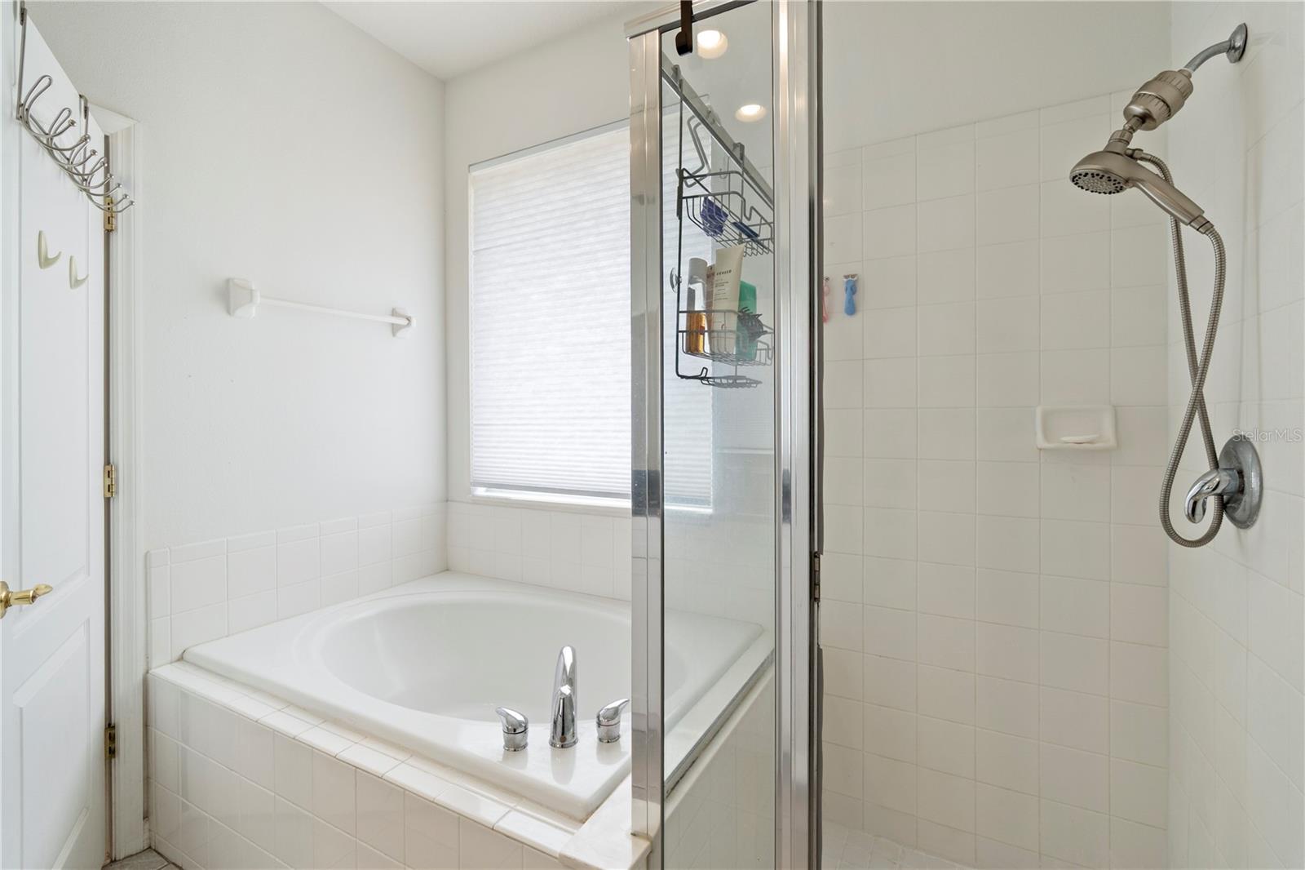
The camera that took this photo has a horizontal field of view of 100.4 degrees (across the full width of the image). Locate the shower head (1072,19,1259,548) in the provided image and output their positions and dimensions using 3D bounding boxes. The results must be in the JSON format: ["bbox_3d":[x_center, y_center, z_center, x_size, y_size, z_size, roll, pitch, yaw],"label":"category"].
[{"bbox_3d":[0.998,-0.274,1.086,0.267,0.982,0.155,0,1,27],"label":"shower head"}]

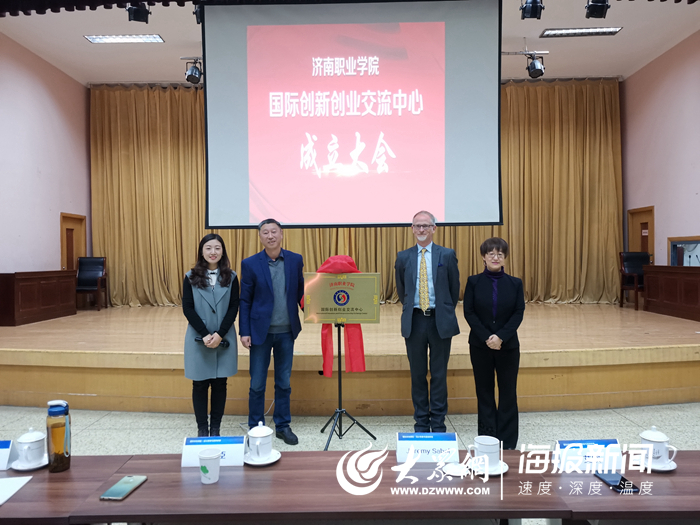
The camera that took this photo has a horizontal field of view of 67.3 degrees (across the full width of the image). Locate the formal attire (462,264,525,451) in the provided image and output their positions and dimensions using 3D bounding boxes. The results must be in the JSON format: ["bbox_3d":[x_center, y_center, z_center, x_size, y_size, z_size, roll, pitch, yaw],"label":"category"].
[{"bbox_3d":[1.069,0.709,3.938,0.480,1.360,0.300,0,1,12],"label":"formal attire"}]

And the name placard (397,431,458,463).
[{"bbox_3d":[0.273,0.641,1.851,0.212,0.096,0.075,-1,1,3],"label":"name placard"}]

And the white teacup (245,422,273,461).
[{"bbox_3d":[-0.318,0.625,1.851,0.090,0.130,0.112,-1,1,7],"label":"white teacup"}]

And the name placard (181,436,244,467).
[{"bbox_3d":[-0.471,0.655,1.845,0.212,0.088,0.085,-1,1,-1],"label":"name placard"}]

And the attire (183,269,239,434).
[{"bbox_3d":[-1.110,0.723,4.200,0.440,1.350,0.300,-1,1,-9],"label":"attire"}]

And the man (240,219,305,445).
[{"bbox_3d":[-0.622,0.536,4.190,0.500,1.765,0.320,-1,1,-7],"label":"man"}]

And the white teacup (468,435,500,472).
[{"bbox_3d":[0.442,0.633,1.728,0.110,0.100,0.083,-1,1,-32],"label":"white teacup"}]

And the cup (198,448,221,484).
[{"bbox_3d":[-0.448,0.655,1.680,0.071,0.091,0.071,-1,1,0],"label":"cup"}]

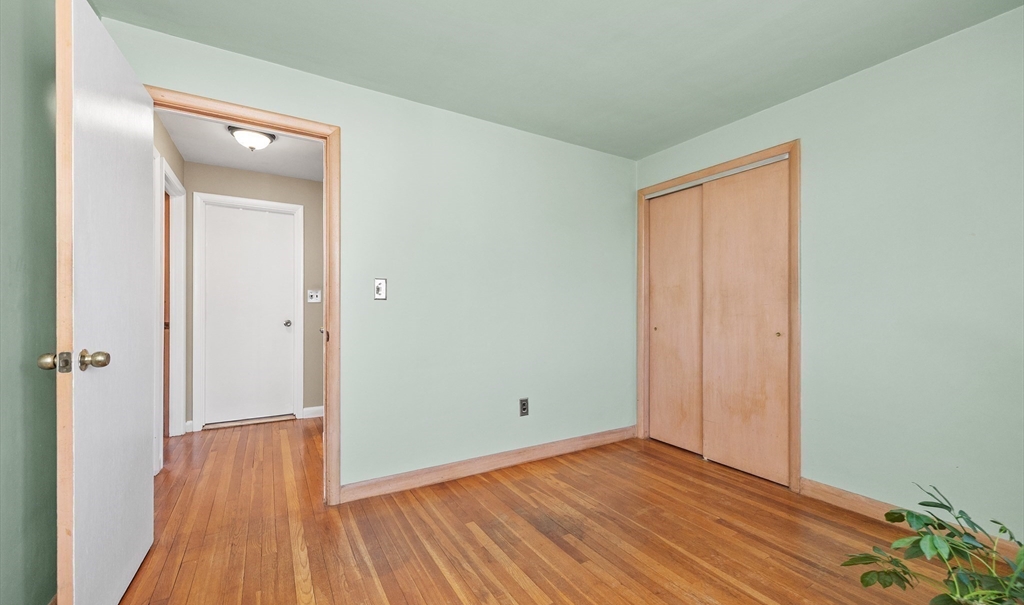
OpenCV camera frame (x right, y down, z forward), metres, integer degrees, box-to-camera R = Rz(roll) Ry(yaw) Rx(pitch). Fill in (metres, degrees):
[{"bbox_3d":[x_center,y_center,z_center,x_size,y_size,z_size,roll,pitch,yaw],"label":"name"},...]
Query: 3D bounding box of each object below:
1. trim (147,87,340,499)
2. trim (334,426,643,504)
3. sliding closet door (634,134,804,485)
[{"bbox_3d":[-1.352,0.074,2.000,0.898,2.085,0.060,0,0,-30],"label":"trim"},{"bbox_3d":[0.053,1.076,2.801,2.333,0.097,0.020,0,0,-30],"label":"trim"},{"bbox_3d":[1.404,0.086,2.861,0.060,2.068,1.202,0,0,-30],"label":"sliding closet door"}]

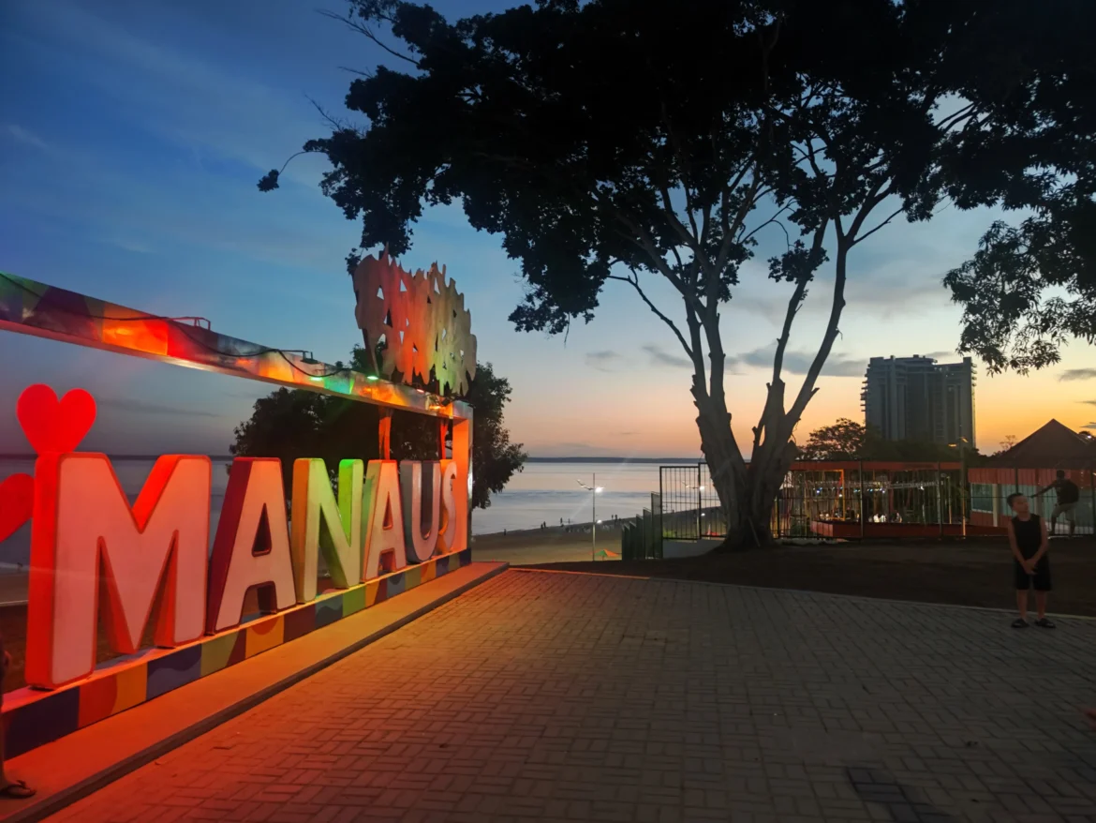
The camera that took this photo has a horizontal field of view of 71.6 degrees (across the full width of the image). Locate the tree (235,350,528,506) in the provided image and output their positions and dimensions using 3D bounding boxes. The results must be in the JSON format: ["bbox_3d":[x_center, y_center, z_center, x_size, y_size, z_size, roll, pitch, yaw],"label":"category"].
[{"bbox_3d":[-5.560,1.800,25.000,9.600,7.400,8.800,1,-4,-13],"label":"tree"}]

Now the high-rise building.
[{"bbox_3d":[187.000,0.000,384.000,49.000,56.000,27.000,-1,-4,19],"label":"high-rise building"}]

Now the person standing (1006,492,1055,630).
[{"bbox_3d":[4.690,1.440,7.380,0.430,1.270,0.300,-1,-4,25],"label":"person standing"}]

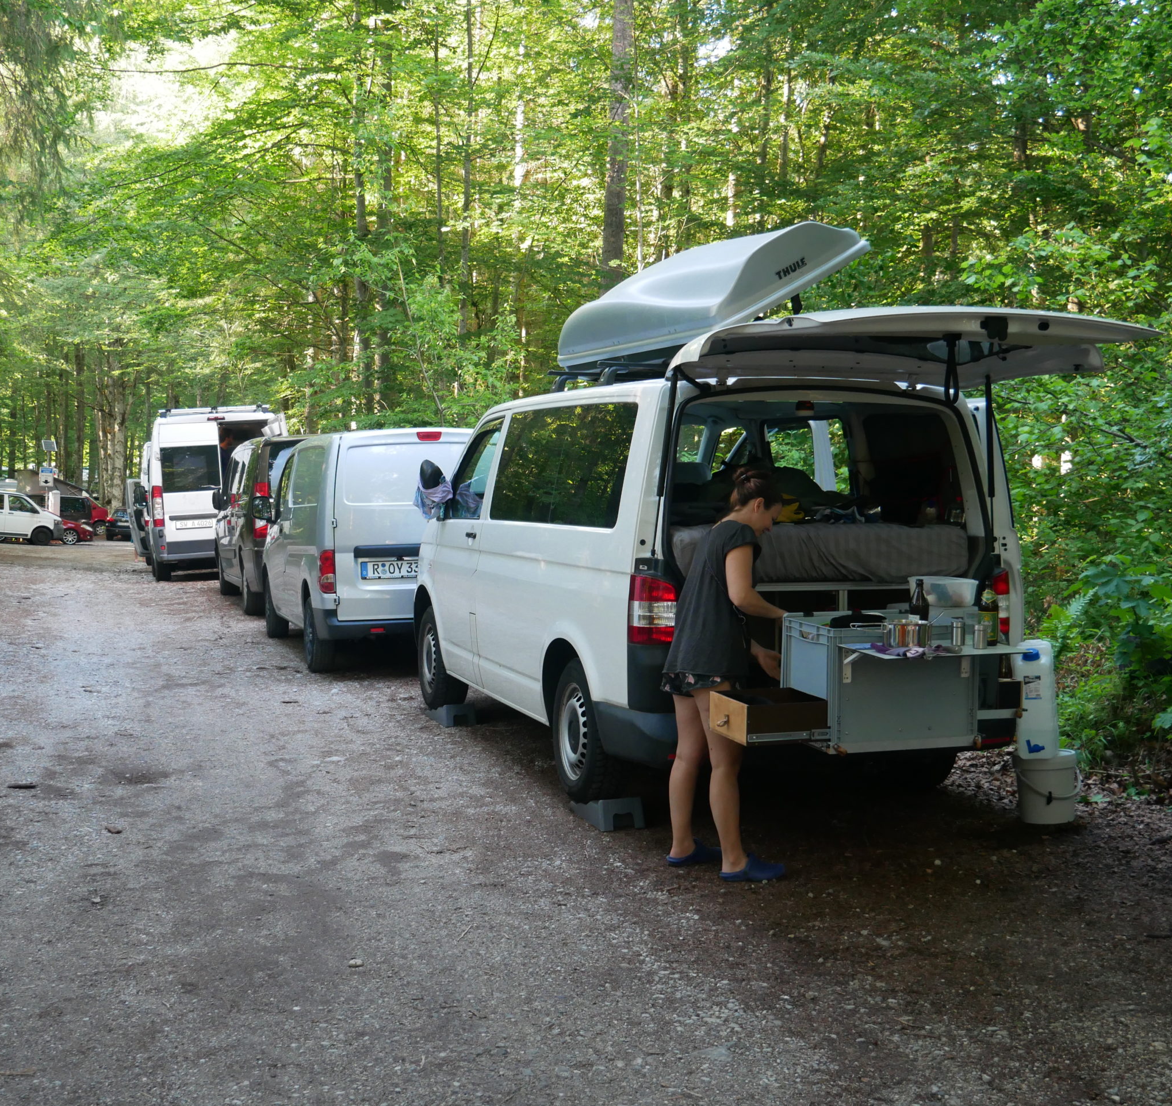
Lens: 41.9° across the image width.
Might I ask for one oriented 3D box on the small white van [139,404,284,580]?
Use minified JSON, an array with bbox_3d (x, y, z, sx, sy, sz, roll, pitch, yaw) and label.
[{"bbox_3d":[-6.132,-0.971,25.078,2.100,2.600,5.850,-4,3,-17],"label":"small white van"}]

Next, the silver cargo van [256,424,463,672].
[{"bbox_3d":[-1.799,-0.095,13.423,1.740,1.860,4.420,-2,3,-18],"label":"silver cargo van"}]

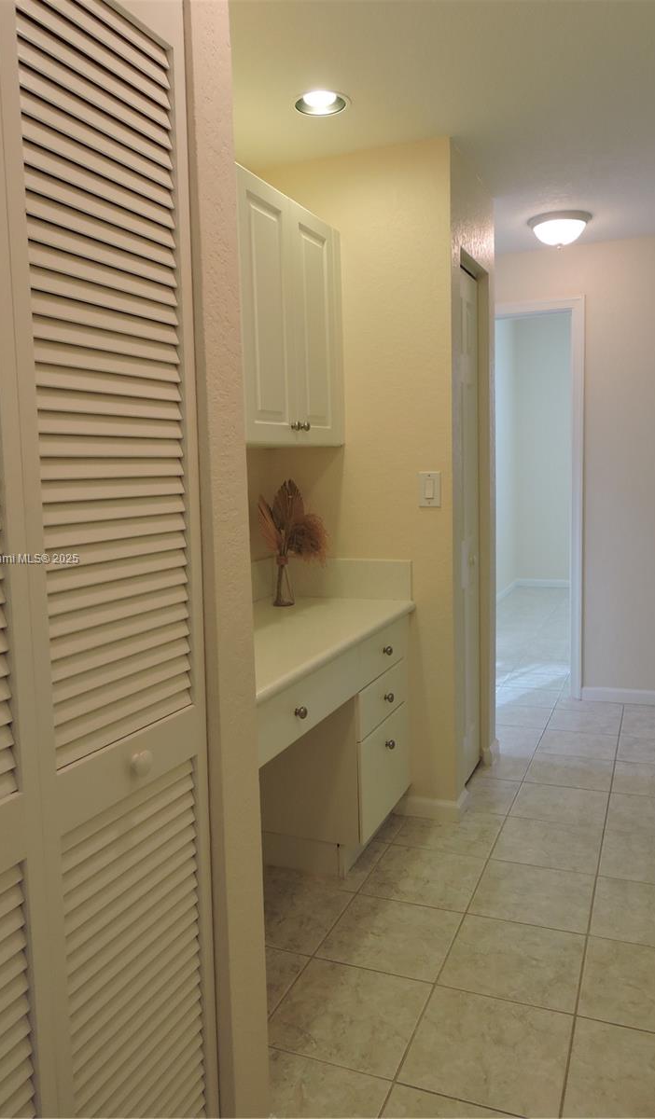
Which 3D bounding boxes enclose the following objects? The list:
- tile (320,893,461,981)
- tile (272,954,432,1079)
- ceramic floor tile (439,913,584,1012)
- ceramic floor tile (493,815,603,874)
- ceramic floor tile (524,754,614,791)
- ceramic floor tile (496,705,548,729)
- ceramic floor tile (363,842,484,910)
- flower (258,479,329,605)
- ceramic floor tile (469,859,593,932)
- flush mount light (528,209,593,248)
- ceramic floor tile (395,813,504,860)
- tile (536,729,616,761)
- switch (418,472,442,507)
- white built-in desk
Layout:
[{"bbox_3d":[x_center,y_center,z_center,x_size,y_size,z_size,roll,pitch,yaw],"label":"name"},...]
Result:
[{"bbox_3d":[0.184,1.056,2.180,0.331,0.010,0.331,0,7,23],"label":"tile"},{"bbox_3d":[0.051,1.097,1.876,0.334,0.010,0.334,0,7,23],"label":"tile"},{"bbox_3d":[0.496,1.060,2.052,0.334,0.010,0.334,0,7,23],"label":"ceramic floor tile"},{"bbox_3d":[0.762,0.981,2.671,0.334,0.010,0.334,0,7,23],"label":"ceramic floor tile"},{"bbox_3d":[1.028,0.903,3.290,0.334,0.010,0.334,0,7,23],"label":"ceramic floor tile"},{"bbox_3d":[0.982,0.821,4.042,0.334,0.010,0.334,0,7,23],"label":"ceramic floor tile"},{"bbox_3d":[0.317,1.018,2.495,0.334,0.010,0.334,0,7,23],"label":"ceramic floor tile"},{"bbox_3d":[-0.125,-0.065,2.786,0.245,0.447,0.180,-3,6,-3],"label":"flower"},{"bbox_3d":[0.626,1.019,2.354,0.331,0.010,0.331,0,7,23],"label":"ceramic floor tile"},{"bbox_3d":[1.062,-1.485,3.547,0.282,0.118,0.282,0,7,23],"label":"flush mount light"},{"bbox_3d":[0.449,0.976,2.794,0.331,0.010,0.331,0,7,23],"label":"ceramic floor tile"},{"bbox_3d":[1.156,0.859,3.583,0.331,0.010,0.331,0,7,23],"label":"tile"},{"bbox_3d":[0.360,-0.247,2.738,0.078,0.122,0.010,0,7,23],"label":"switch"},{"bbox_3d":[-0.197,0.562,2.342,0.580,0.964,1.360,0,7,23],"label":"white built-in desk"}]

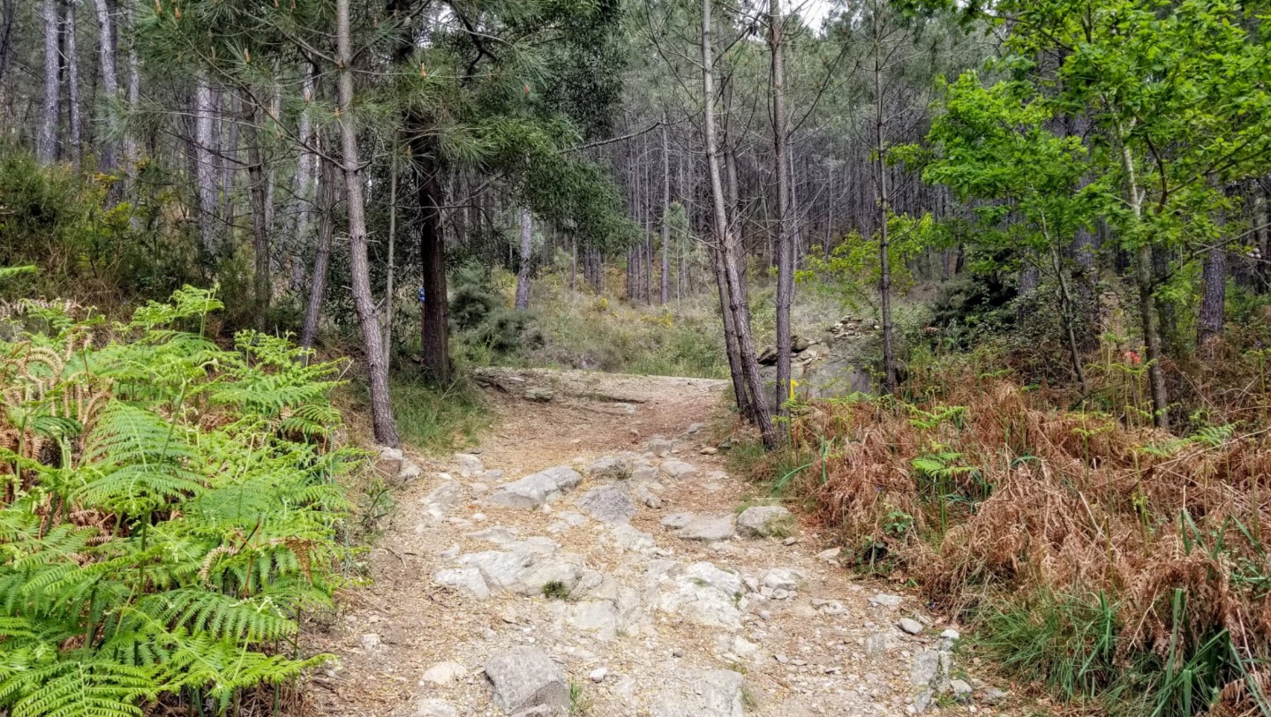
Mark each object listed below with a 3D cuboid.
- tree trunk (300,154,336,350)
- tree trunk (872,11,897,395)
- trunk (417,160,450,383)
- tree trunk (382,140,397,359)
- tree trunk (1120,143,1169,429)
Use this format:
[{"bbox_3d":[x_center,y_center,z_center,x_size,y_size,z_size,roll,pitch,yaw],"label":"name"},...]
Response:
[{"bbox_3d":[-3.660,-1.231,10.977,0.229,2.283,0.183,6,1,-18],"label":"tree trunk"},{"bbox_3d":[2.679,-1.662,10.259,0.118,4.109,0.107,-2,1,15],"label":"tree trunk"},{"bbox_3d":[-2.486,-1.068,11.773,0.356,2.739,0.331,-2,1,-12],"label":"trunk"},{"bbox_3d":[-2.561,-1.134,9.977,0.083,2.279,0.073,1,1,-14],"label":"tree trunk"},{"bbox_3d":[4.138,-0.615,7.776,0.146,2.412,0.114,-7,1,28],"label":"tree trunk"}]

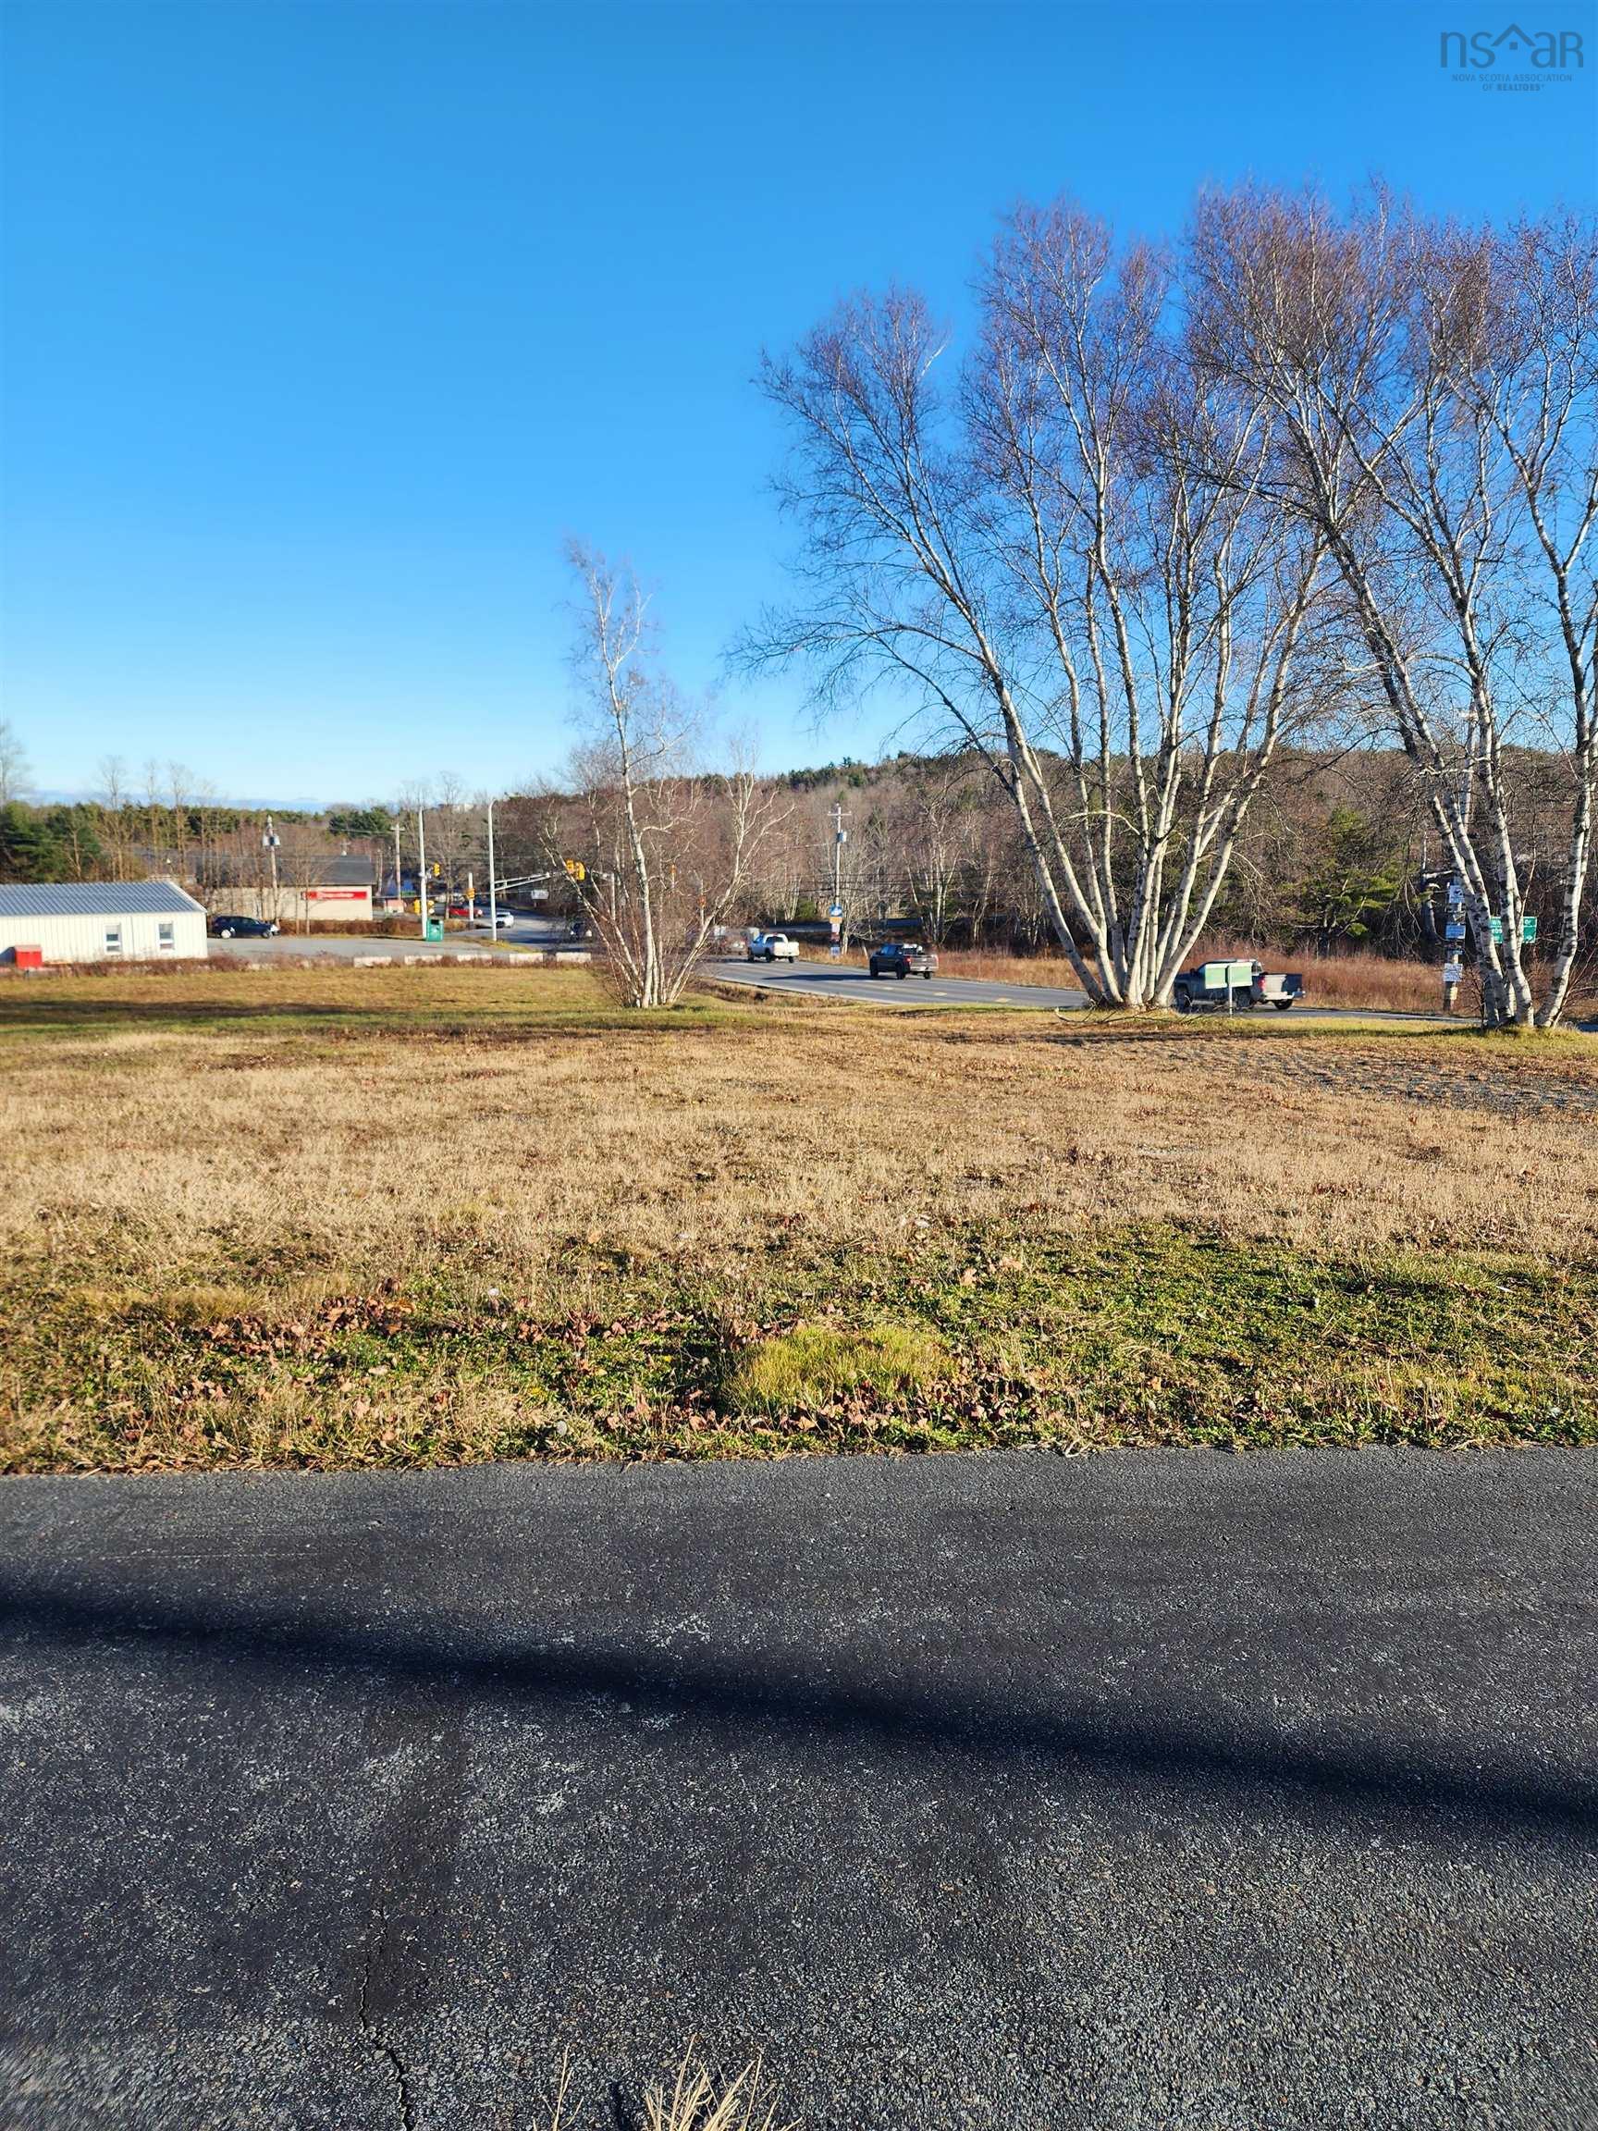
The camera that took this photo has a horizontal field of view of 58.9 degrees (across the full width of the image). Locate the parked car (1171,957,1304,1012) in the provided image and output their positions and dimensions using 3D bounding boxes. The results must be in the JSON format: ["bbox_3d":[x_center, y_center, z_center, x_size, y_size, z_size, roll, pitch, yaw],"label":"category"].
[{"bbox_3d":[16.950,-3.180,55.000,2.050,1.920,5.850,-2,7,-19],"label":"parked car"}]

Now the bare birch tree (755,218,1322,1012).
[{"bbox_3d":[6.550,-12.300,38.800,16.200,21.200,13.500,0,7,0],"label":"bare birch tree"}]

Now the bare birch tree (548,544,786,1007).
[{"bbox_3d":[-3.500,-7.550,37.400,6.400,12.000,5.500,0,7,0],"label":"bare birch tree"}]

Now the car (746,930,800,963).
[{"bbox_3d":[-1.870,-8.300,100.500,2.020,1.920,5.800,-3,7,-21],"label":"car"}]

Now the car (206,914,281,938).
[{"bbox_3d":[-39.300,-9.740,100.000,4.650,1.580,1.830,-1,7,-12],"label":"car"}]

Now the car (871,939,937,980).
[{"bbox_3d":[6.110,-6.130,83.200,2.030,1.950,5.850,-2,7,-19],"label":"car"}]

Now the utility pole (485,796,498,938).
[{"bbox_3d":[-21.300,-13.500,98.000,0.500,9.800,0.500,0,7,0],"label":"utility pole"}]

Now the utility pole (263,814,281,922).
[{"bbox_3d":[-39.900,-14.500,107.000,1.100,9.000,0.800,0,7,0],"label":"utility pole"}]

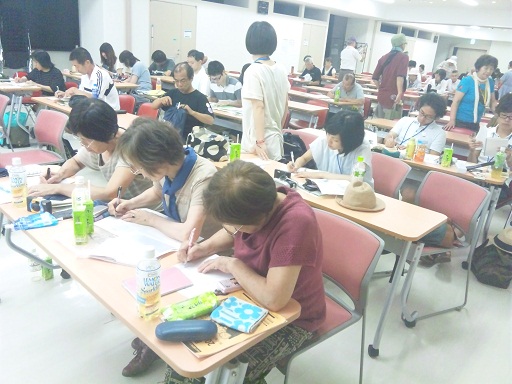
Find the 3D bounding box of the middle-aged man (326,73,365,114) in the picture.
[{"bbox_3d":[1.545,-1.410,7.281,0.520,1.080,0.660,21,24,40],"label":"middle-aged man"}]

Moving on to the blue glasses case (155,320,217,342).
[{"bbox_3d":[-0.179,0.361,1.113,0.158,0.041,0.062,2,20,-9],"label":"blue glasses case"}]

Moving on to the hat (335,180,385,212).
[{"bbox_3d":[0.545,0.009,2.213,0.260,0.125,0.240,11,20,18],"label":"hat"}]

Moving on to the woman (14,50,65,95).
[{"bbox_3d":[-2.833,-1.287,5.821,0.680,1.200,0.520,-10,23,-37],"label":"woman"}]

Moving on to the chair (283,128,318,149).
[{"bbox_3d":[0.227,-0.066,3.526,0.470,0.780,0.530,21,25,40],"label":"chair"}]

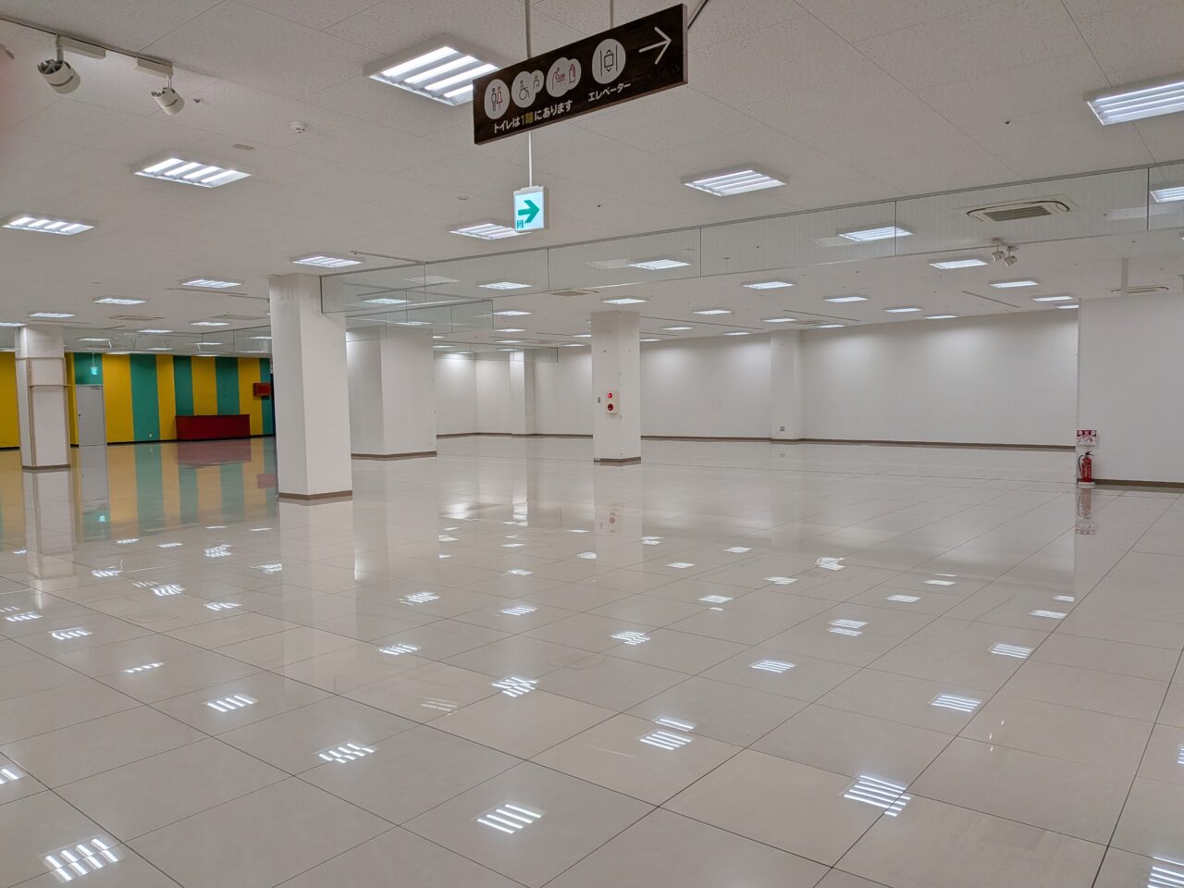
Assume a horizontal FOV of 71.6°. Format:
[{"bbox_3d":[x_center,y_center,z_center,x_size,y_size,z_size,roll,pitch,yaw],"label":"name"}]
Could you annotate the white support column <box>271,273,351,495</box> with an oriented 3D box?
[{"bbox_3d":[-4.145,-0.811,12.161,0.770,3.190,0.740,2,4,40],"label":"white support column"}]

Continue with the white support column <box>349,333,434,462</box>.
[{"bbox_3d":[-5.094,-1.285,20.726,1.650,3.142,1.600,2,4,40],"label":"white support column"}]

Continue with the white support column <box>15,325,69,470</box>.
[{"bbox_3d":[-12.596,-1.014,18.844,0.780,3.190,0.740,2,4,40],"label":"white support column"}]

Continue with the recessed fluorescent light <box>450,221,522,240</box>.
[{"bbox_3d":[-1.042,-2.215,8.479,0.610,0.060,0.610,1,4,38],"label":"recessed fluorescent light"}]

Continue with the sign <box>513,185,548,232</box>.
[{"bbox_3d":[-0.351,-1.359,4.769,0.213,0.240,0.045,1,4,29],"label":"sign"}]

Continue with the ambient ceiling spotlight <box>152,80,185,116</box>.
[{"bbox_3d":[-2.235,-1.827,4.330,0.105,0.180,0.135,0,3,14],"label":"ambient ceiling spotlight"}]

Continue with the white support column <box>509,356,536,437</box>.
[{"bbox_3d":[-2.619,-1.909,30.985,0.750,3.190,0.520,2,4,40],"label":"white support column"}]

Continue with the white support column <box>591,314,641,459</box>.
[{"bbox_3d":[0.521,-1.200,17.505,0.730,3.142,0.710,2,4,40],"label":"white support column"}]

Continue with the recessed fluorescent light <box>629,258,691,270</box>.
[{"bbox_3d":[0.900,-2.388,10.818,0.610,0.060,0.610,2,4,40],"label":"recessed fluorescent light"}]

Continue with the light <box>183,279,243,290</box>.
[{"bbox_3d":[-5.487,-2.321,11.837,0.620,0.060,0.590,2,4,40],"label":"light"}]

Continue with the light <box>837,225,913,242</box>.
[{"bbox_3d":[3.135,-2.334,9.045,0.610,0.060,0.610,2,4,40],"label":"light"}]

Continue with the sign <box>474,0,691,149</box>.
[{"bbox_3d":[-0.079,-1.339,3.039,1.000,0.252,0.030,2,4,40],"label":"sign"}]

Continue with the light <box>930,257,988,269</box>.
[{"bbox_3d":[4.984,-2.461,11.137,0.620,0.060,0.590,2,4,40],"label":"light"}]

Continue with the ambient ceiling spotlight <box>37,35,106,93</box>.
[{"bbox_3d":[-2.478,-1.806,3.937,0.135,0.265,0.280,2,4,40],"label":"ambient ceiling spotlight"}]

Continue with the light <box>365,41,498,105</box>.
[{"bbox_3d":[-0.762,-1.982,4.377,0.620,0.060,0.590,2,4,40],"label":"light"}]

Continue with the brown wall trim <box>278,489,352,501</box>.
[{"bbox_3d":[-4.031,0.726,11.963,0.780,0.075,0.720,2,4,40],"label":"brown wall trim"}]

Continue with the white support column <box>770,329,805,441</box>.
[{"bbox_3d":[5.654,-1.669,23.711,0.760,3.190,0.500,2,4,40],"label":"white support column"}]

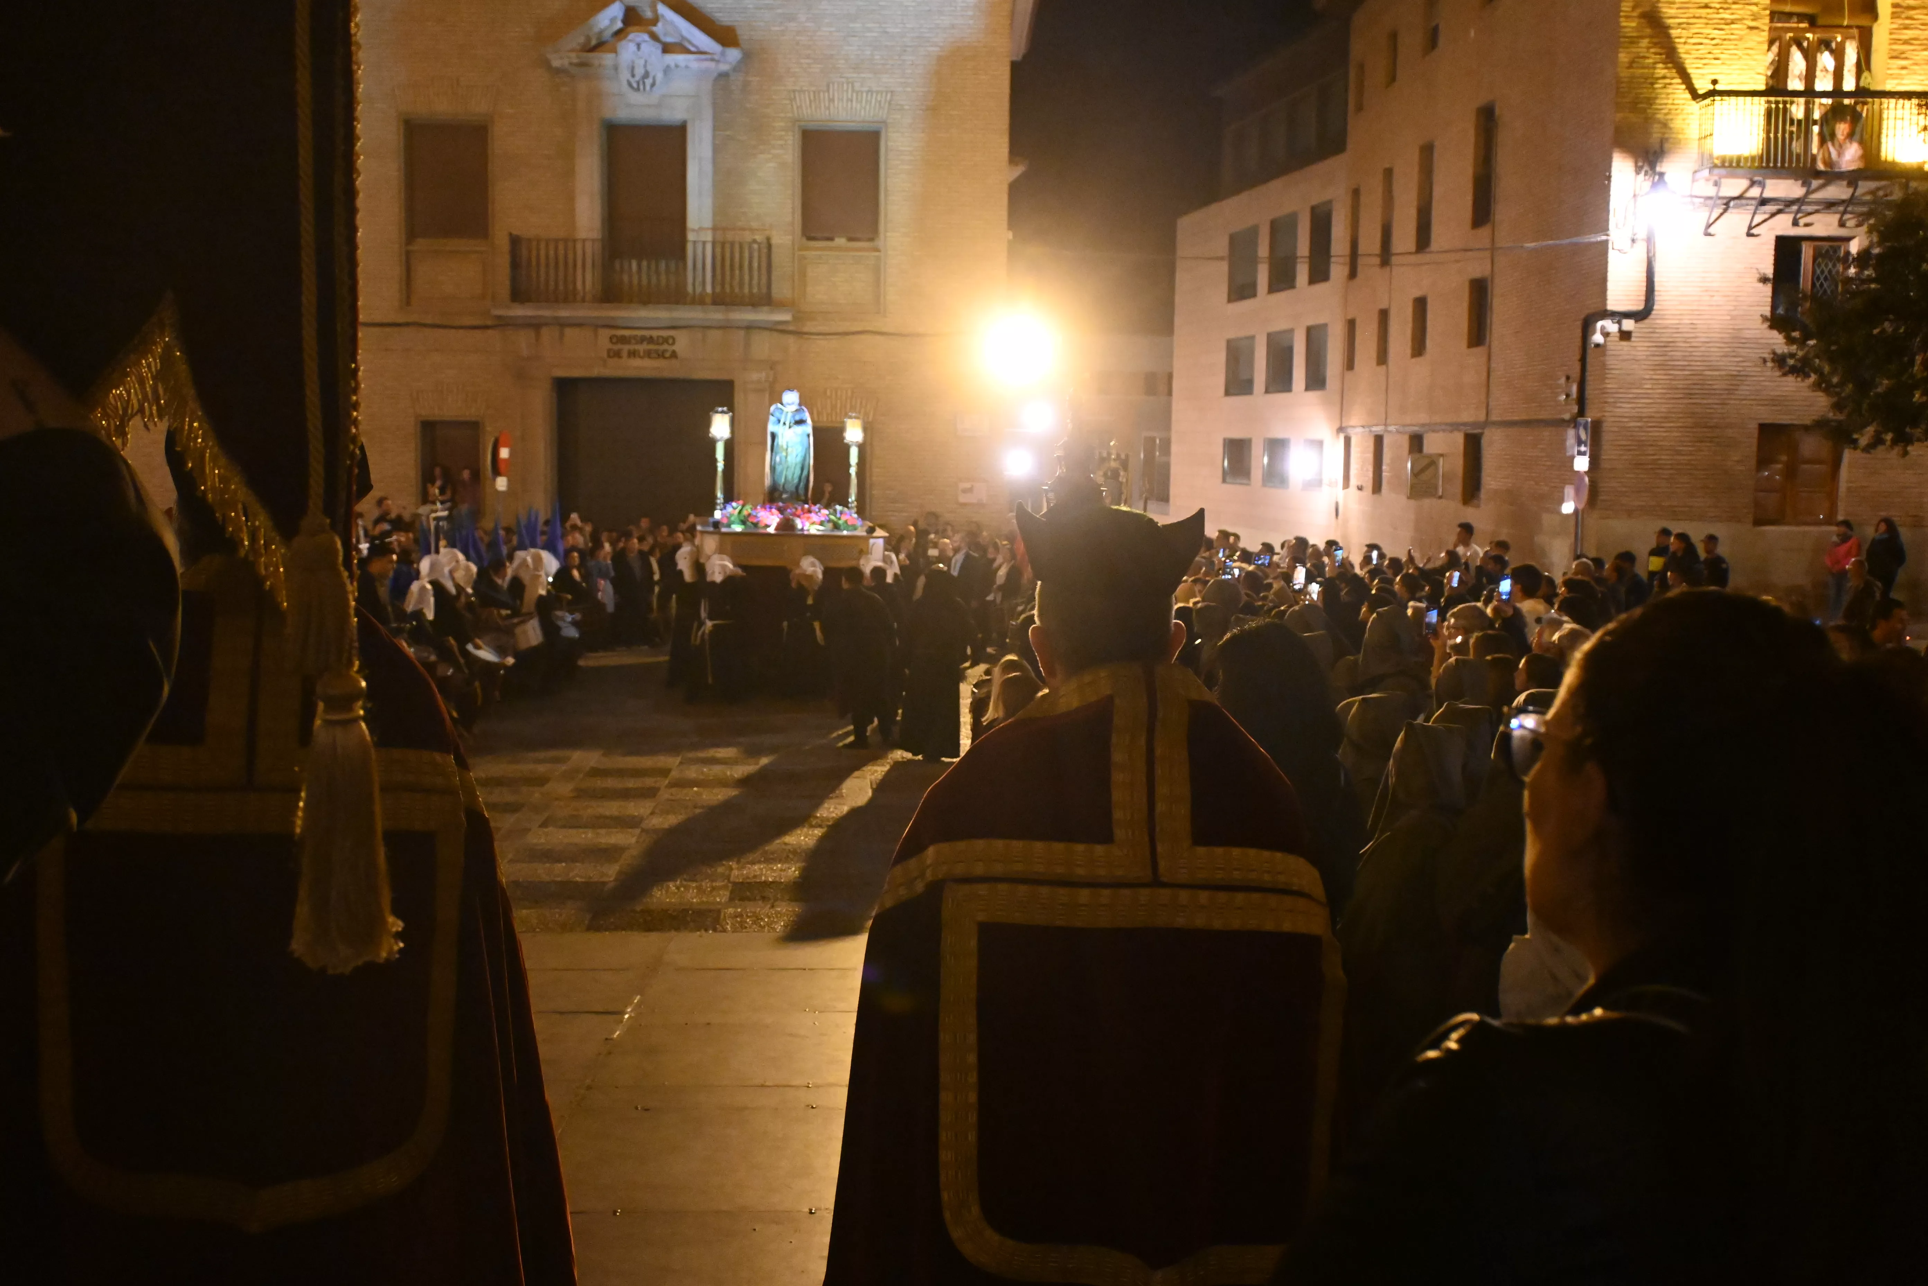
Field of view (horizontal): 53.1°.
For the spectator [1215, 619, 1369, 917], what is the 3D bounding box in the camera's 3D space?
[{"bbox_3d":[0.799,0.761,5.009,0.450,1.640,0.320,-1,6,-11],"label":"spectator"}]

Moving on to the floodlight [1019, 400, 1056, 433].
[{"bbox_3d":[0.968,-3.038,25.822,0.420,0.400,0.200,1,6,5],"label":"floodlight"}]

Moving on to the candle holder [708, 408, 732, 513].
[{"bbox_3d":[-3.060,-2.244,24.102,0.280,1.400,0.280,0,6,-5],"label":"candle holder"}]

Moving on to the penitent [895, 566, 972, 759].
[{"bbox_3d":[-0.275,0.186,17.778,0.580,1.740,0.420,-1,6,-17],"label":"penitent"}]

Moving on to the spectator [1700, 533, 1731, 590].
[{"bbox_3d":[9.962,-0.565,25.673,0.340,1.760,0.480,-2,7,-23],"label":"spectator"}]

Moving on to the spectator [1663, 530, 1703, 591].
[{"bbox_3d":[9.495,-0.614,25.568,0.360,1.690,0.480,-1,6,-15],"label":"spectator"}]

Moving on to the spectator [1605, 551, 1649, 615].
[{"bbox_3d":[7.563,-0.177,22.097,0.360,1.720,0.480,1,6,3],"label":"spectator"}]

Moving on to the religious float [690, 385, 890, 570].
[{"bbox_3d":[-2.074,-2.054,23.411,2.150,2.020,2.900,0,6,-5],"label":"religious float"}]

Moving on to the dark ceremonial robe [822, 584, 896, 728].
[{"bbox_3d":[-0.997,0.121,18.369,0.630,1.380,0.420,-2,7,-22],"label":"dark ceremonial robe"}]

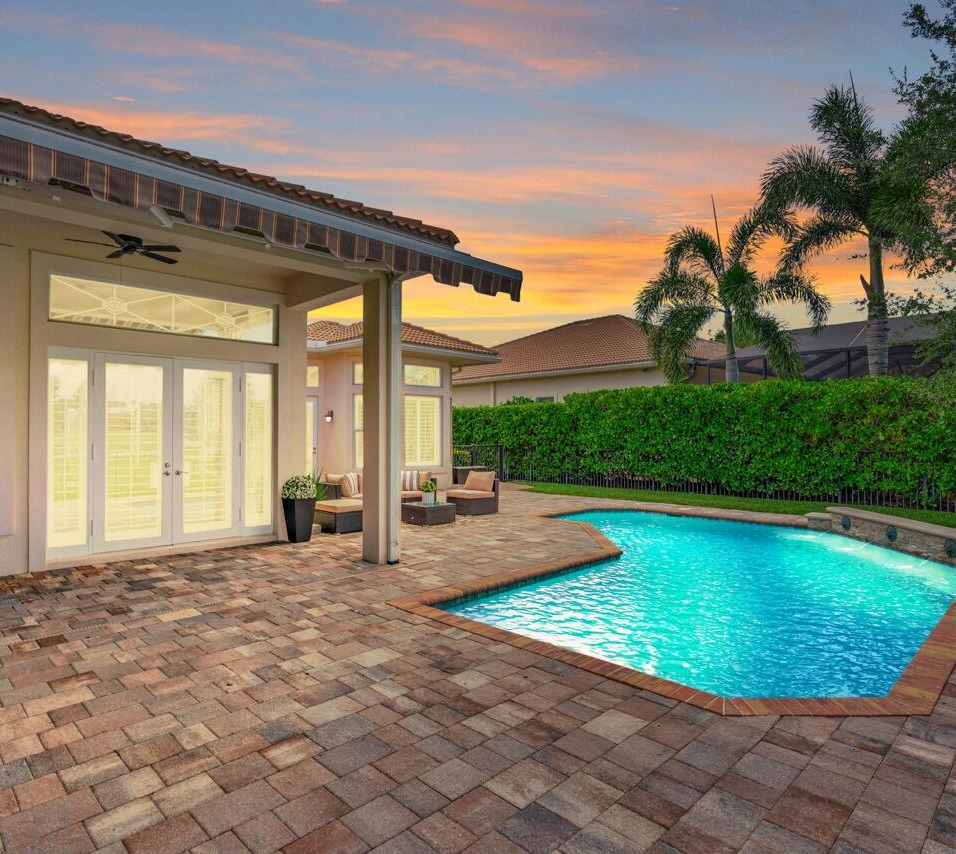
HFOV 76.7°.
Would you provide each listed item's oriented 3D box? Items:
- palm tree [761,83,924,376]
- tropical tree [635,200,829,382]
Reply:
[{"bbox_3d":[9.133,-3.312,14.726,4.300,10.028,4.300,0,-1,44],"label":"palm tree"},{"bbox_3d":[6.908,-2.251,16.618,4.800,7.934,4.800,0,-1,44],"label":"tropical tree"}]

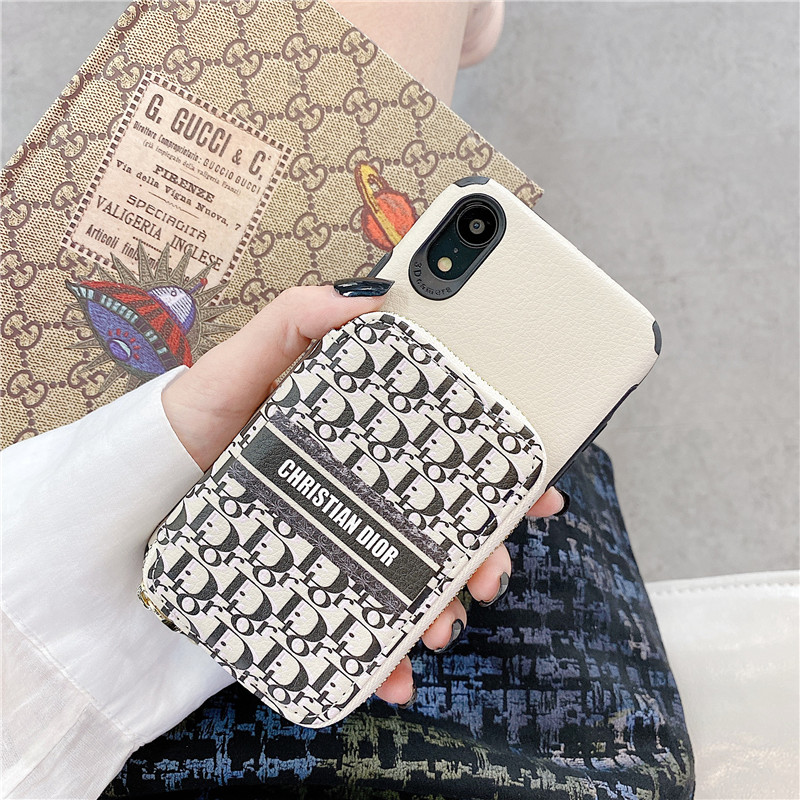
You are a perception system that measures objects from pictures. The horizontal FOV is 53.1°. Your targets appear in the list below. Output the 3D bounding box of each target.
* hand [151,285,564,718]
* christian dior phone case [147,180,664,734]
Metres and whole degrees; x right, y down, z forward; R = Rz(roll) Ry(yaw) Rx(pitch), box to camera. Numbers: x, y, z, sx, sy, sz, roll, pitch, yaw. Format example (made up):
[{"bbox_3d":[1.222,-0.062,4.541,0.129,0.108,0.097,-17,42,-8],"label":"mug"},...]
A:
[{"bbox_3d":[-0.012,0.024,0.250,0.120,0.065,0.100,42,88,-4],"label":"hand"},{"bbox_3d":[0.002,0.015,0.234,0.080,0.027,0.156,41,88,-4],"label":"christian dior phone case"}]

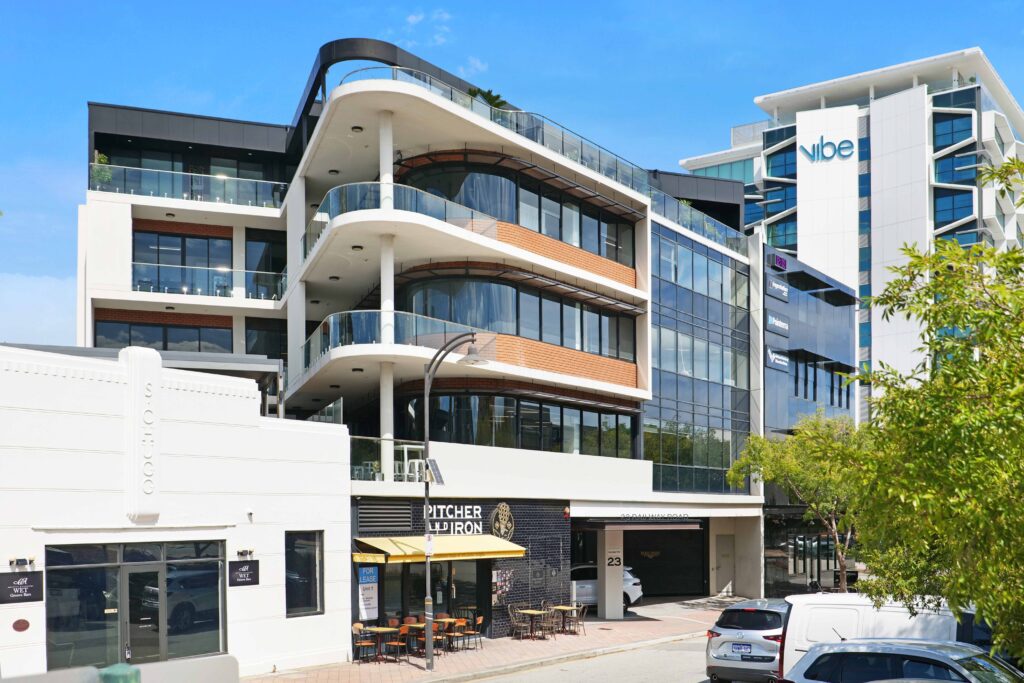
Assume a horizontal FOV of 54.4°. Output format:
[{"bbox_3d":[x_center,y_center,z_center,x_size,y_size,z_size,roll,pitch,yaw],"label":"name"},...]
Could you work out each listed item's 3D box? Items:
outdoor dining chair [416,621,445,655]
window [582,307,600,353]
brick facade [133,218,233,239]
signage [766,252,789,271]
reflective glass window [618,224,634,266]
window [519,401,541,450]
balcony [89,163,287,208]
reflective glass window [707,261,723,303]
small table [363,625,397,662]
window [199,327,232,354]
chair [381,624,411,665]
[{"bbox_3d":[-2.126,7.638,25.500,0.500,0.840,0.440,-3,-6,39],"label":"outdoor dining chair"},{"bbox_3d":[2.561,-0.354,32.066,0.100,1.400,1.036,-6,-10,38],"label":"window"},{"bbox_3d":[-12.794,-4.418,38.803,3.664,0.440,0.200,1,-3,-18],"label":"brick facade"},{"bbox_3d":[11.768,-3.475,43.800,0.280,0.480,1.080,-3,-4,39],"label":"signage"},{"bbox_3d":[3.878,-3.252,33.723,0.100,1.260,1.018,-6,-10,38],"label":"reflective glass window"},{"bbox_3d":[0.513,2.611,30.758,0.100,1.435,1.159,-5,-7,38],"label":"window"},{"bbox_3d":[-12.039,-5.768,37.050,7.000,1.020,0.100,1,-4,-19],"label":"balcony"},{"bbox_3d":[8.475,-2.494,41.494,0.100,1.471,1.437,-3,-4,38],"label":"reflective glass window"},{"bbox_3d":[-3.237,7.511,24.600,0.680,0.750,0.680,-3,-6,39],"label":"small table"},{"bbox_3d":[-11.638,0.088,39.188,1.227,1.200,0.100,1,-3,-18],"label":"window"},{"bbox_3d":[-2.783,7.377,24.200,0.520,0.860,0.460,-1,-3,21],"label":"chair"}]

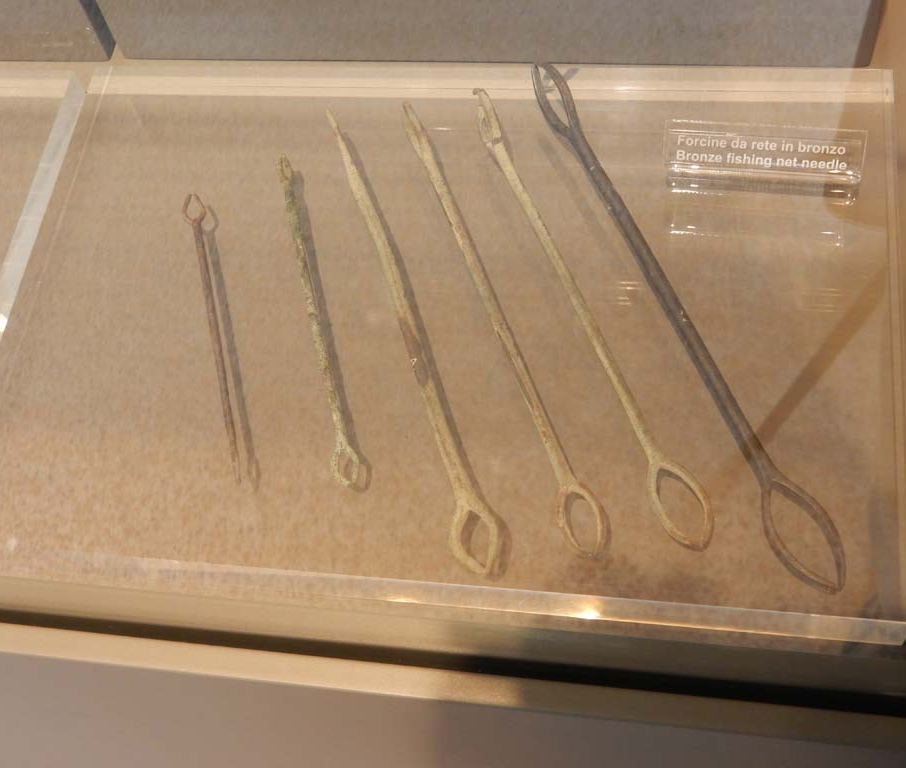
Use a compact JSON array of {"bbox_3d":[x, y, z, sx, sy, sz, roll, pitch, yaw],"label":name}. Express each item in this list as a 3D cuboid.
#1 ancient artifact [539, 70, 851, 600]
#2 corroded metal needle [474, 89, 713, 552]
[{"bbox_3d":[0.070,-0.030,0.416,0.018,0.007,0.218,-21,60,-3],"label":"ancient artifact"},{"bbox_3d":[0.041,-0.030,0.420,0.015,0.007,0.191,-20,60,-2],"label":"corroded metal needle"}]

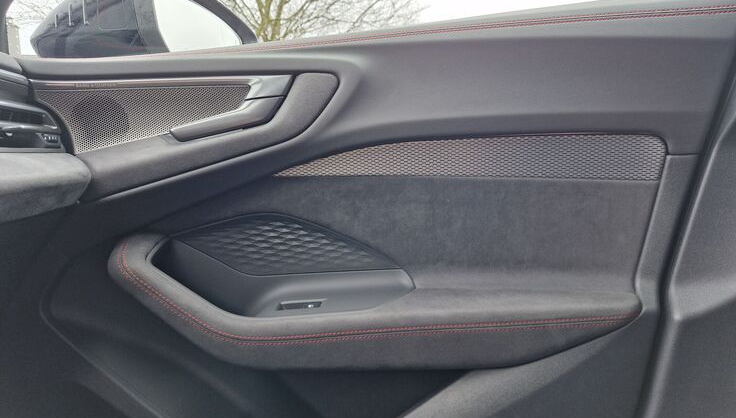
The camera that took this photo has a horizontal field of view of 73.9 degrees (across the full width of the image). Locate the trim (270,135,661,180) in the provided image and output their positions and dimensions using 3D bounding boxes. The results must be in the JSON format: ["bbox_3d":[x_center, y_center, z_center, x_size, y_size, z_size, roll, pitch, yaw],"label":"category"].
[{"bbox_3d":[0.128,-0.070,0.672,0.525,0.066,0.022,2,13,8],"label":"trim"}]

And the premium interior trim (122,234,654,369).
[{"bbox_3d":[0.000,0.112,0.645,0.665,0.150,0.125,1,13,2],"label":"premium interior trim"}]

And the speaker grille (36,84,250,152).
[{"bbox_3d":[-0.318,-0.128,0.690,0.290,0.100,0.025,-1,13,-4],"label":"speaker grille"}]

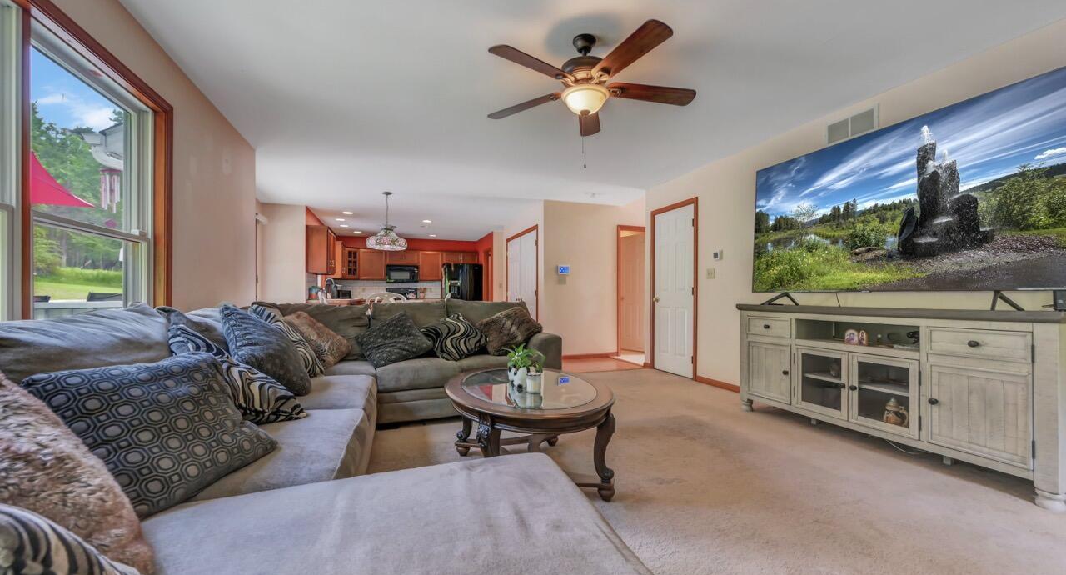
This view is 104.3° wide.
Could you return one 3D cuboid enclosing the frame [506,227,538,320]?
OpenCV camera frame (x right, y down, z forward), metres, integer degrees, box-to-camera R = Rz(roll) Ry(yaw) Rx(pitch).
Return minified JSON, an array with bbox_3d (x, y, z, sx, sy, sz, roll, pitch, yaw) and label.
[{"bbox_3d":[-0.215,0.088,7.440,0.060,2.070,1.600,0,-1,-19],"label":"frame"}]

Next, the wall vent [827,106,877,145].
[{"bbox_3d":[2.419,-1.220,3.164,0.020,0.190,0.395,0,-1,-18],"label":"wall vent"}]

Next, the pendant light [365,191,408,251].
[{"bbox_3d":[-2.119,-0.974,6.012,0.600,0.790,0.600,0,-1,-18],"label":"pendant light"}]

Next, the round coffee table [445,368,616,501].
[{"bbox_3d":[-0.031,0.795,2.313,0.880,0.502,1.160,0,-1,-18],"label":"round coffee table"}]

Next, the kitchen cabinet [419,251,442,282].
[{"bbox_3d":[-2.597,-0.545,10.442,0.555,0.740,0.325,0,-1,-19],"label":"kitchen cabinet"}]

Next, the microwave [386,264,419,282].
[{"bbox_3d":[-3.381,-0.340,10.777,0.765,0.430,0.400,0,-1,-18],"label":"microwave"}]

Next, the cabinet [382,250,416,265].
[{"bbox_3d":[-3.229,-0.736,10.225,0.765,0.375,0.325,0,-1,-19],"label":"cabinet"}]

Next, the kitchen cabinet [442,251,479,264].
[{"bbox_3d":[-2.012,-0.785,11.280,0.940,0.350,0.330,0,-1,-18],"label":"kitchen cabinet"}]

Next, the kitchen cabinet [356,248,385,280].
[{"bbox_3d":[-3.879,-0.555,10.002,0.600,0.740,0.325,0,-1,-19],"label":"kitchen cabinet"}]

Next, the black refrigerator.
[{"bbox_3d":[-1.816,0.320,10.445,0.910,1.755,0.800,0,-1,-19],"label":"black refrigerator"}]

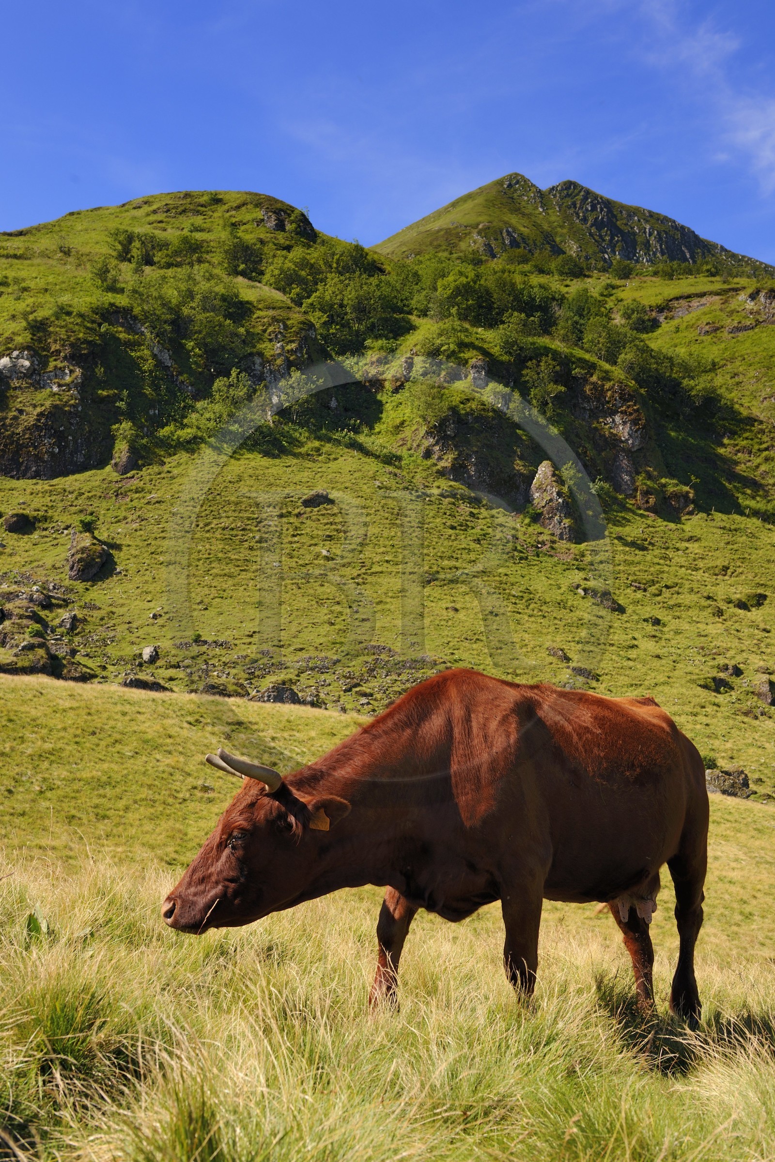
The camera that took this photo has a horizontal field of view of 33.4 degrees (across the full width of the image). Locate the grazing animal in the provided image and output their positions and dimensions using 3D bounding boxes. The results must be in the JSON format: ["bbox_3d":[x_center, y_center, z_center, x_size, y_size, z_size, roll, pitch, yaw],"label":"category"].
[{"bbox_3d":[0.330,1.000,4.670,2.420,1.430,0.720,8,-9,-44],"label":"grazing animal"}]

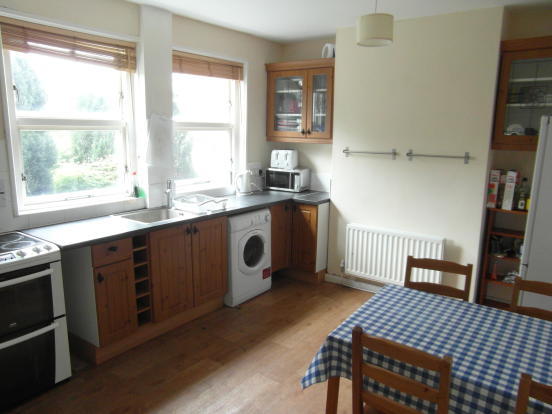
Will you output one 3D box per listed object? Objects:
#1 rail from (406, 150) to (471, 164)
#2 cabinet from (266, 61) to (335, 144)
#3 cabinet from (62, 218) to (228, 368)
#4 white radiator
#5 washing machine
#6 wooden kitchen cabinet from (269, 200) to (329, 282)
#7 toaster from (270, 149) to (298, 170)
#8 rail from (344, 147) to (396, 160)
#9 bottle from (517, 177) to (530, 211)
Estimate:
[{"bbox_3d":[1.416,-0.441,3.378,0.520,0.105,0.070,10,14,37],"label":"rail"},{"bbox_3d":[0.356,-1.198,4.464,0.970,0.880,0.345,10,14,37],"label":"cabinet"},{"bbox_3d":[-1.065,0.565,3.249,0.590,0.875,1.225,10,14,37],"label":"cabinet"},{"bbox_3d":[1.134,0.487,3.740,0.935,0.515,0.100,10,14,37],"label":"white radiator"},{"bbox_3d":[-0.447,0.457,3.922,0.580,0.850,0.590,10,14,37],"label":"washing machine"},{"bbox_3d":[0.127,0.346,4.480,0.960,0.875,0.995,10,14,37],"label":"wooden kitchen cabinet"},{"bbox_3d":[0.118,-0.575,4.681,0.270,0.205,0.215,5,12,22],"label":"toaster"},{"bbox_3d":[0.909,-0.526,3.772,0.535,0.105,0.070,10,14,37],"label":"rail"},{"bbox_3d":[2.094,-0.110,3.235,0.075,0.275,0.065,10,14,37],"label":"bottle"}]

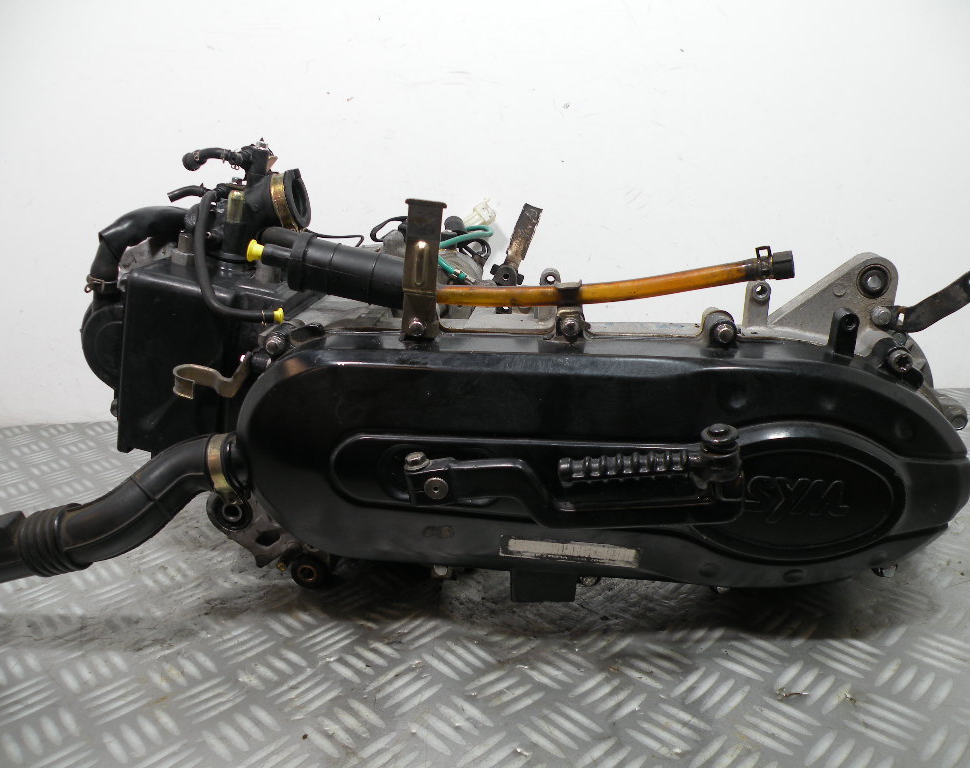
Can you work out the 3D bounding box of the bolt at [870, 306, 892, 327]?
[{"bbox_3d":[0.243,-0.041,0.489,0.013,0.013,0.009,0,16,5],"label":"bolt"}]

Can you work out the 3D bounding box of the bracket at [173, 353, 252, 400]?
[{"bbox_3d":[-0.182,-0.005,0.535,0.047,0.027,0.028,0,16,5],"label":"bracket"}]

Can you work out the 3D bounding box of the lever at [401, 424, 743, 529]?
[{"bbox_3d":[0.049,0.053,0.469,0.197,0.056,0.036,0,16,5],"label":"lever"}]

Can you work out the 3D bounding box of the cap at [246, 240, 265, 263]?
[{"bbox_3d":[-0.148,-0.086,0.515,0.011,0.013,0.013,8,16,3],"label":"cap"}]

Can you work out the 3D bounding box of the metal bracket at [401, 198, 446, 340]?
[{"bbox_3d":[-0.037,-0.069,0.484,0.025,0.086,0.018,2,16,4],"label":"metal bracket"}]

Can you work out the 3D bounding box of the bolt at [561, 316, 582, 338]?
[{"bbox_3d":[0.052,-0.034,0.486,0.013,0.013,0.009,0,16,5],"label":"bolt"}]

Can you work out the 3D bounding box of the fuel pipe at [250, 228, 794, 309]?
[{"bbox_3d":[0.019,-0.072,0.502,0.335,0.046,0.036,0,16,5],"label":"fuel pipe"}]

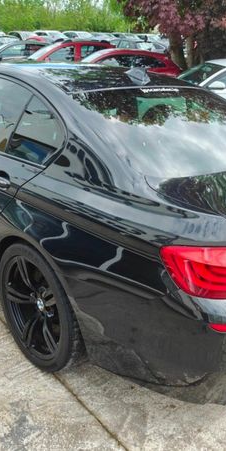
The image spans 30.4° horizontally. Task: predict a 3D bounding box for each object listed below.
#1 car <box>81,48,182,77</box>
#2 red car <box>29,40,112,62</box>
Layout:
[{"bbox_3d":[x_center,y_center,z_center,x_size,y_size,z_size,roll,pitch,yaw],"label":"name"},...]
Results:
[{"bbox_3d":[-0.088,-4.884,13.360,4.250,1.490,1.780,1,23,-8],"label":"car"},{"bbox_3d":[-1.987,-5.937,15.349,4.350,1.690,1.810,-3,24,-16],"label":"red car"}]

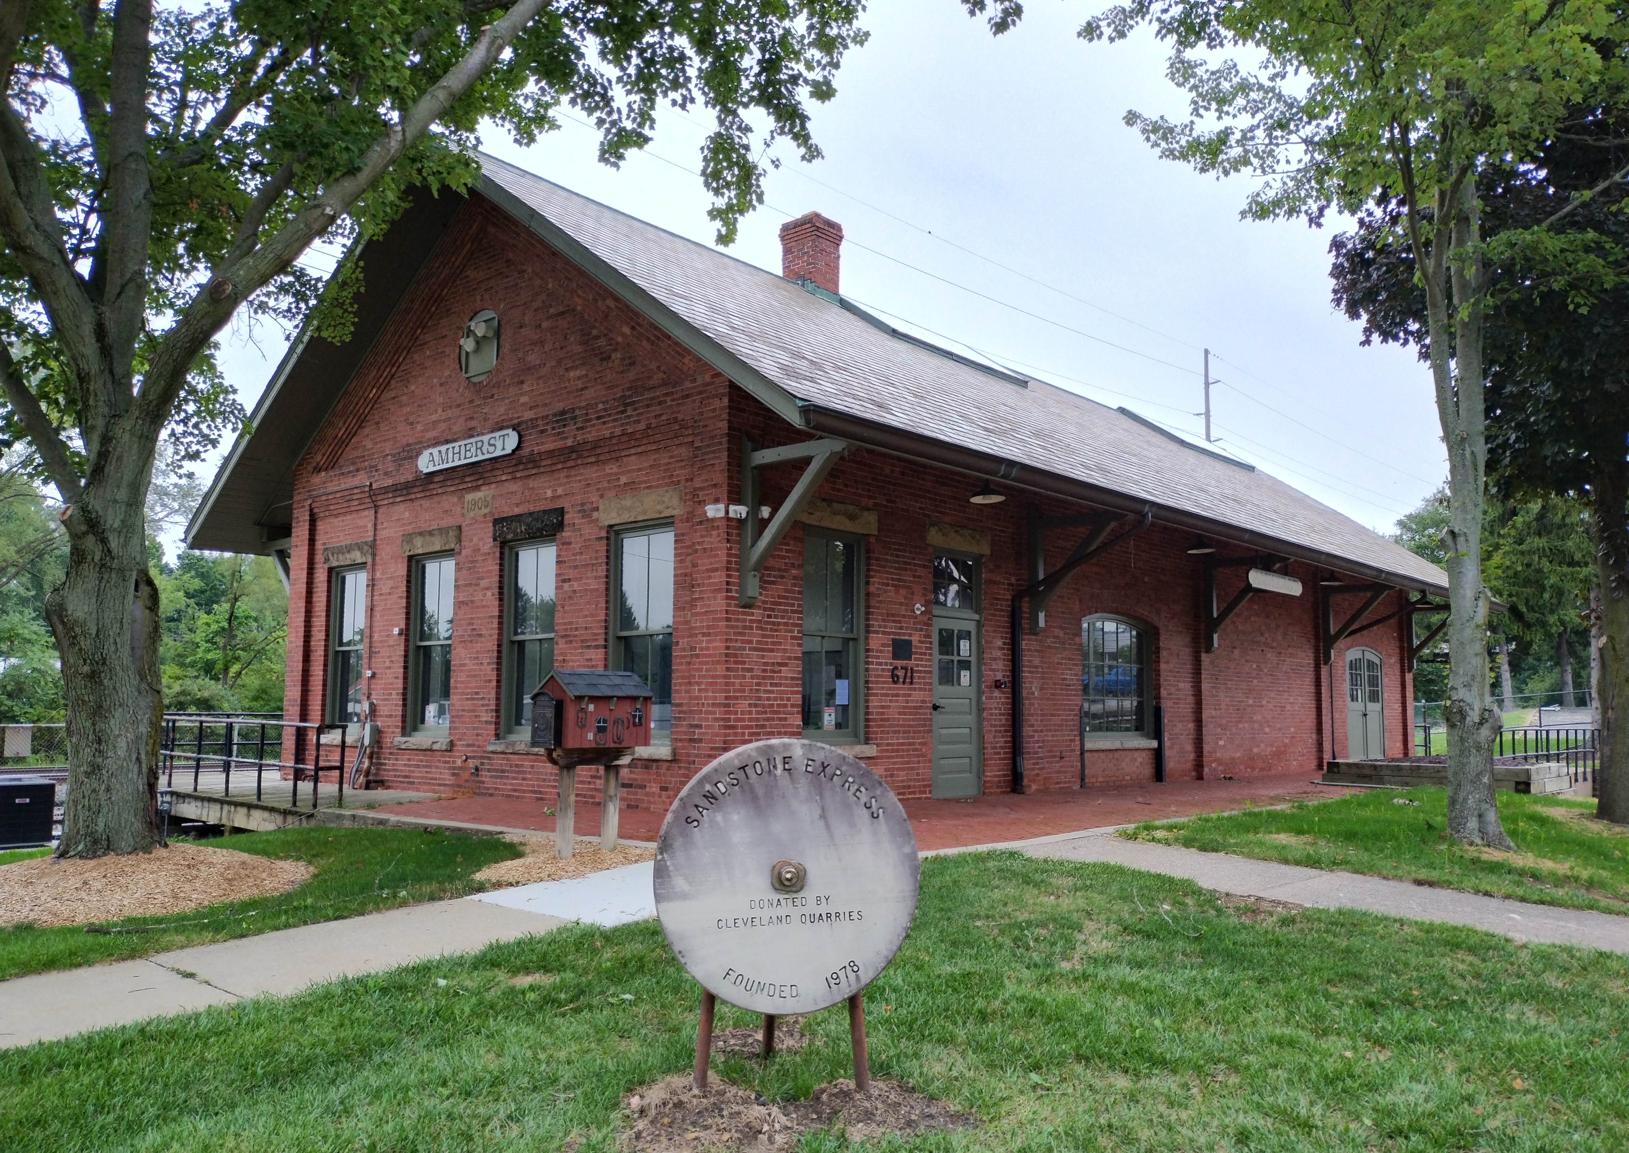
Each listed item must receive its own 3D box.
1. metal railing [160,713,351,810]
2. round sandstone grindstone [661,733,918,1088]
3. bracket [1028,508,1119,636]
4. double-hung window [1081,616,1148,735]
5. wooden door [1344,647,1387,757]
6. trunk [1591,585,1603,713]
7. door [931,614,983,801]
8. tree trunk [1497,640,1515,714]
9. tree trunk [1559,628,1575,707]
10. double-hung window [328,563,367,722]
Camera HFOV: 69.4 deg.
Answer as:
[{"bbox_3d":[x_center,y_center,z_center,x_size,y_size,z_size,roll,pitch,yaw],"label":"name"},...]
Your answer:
[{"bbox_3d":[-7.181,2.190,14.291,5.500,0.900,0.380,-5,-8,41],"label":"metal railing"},{"bbox_3d":[-0.132,1.262,4.490,0.985,1.258,0.460,2,-6,-12],"label":"round sandstone grindstone"},{"bbox_3d":[3.410,-0.132,15.132,1.380,1.720,0.150,-5,-8,41],"label":"bracket"},{"bbox_3d":[4.491,1.472,17.388,0.150,1.780,2.350,-5,-8,41],"label":"double-hung window"},{"bbox_3d":[12.117,2.785,25.930,0.100,2.460,2.550,-5,-8,41],"label":"wooden door"},{"bbox_3d":[21.990,2.535,33.000,0.380,4.610,0.380,0,-6,0],"label":"trunk"},{"bbox_3d":[1.724,1.579,14.197,0.080,2.140,0.960,-5,-8,41],"label":"door"},{"bbox_3d":[29.414,4.192,50.000,0.430,3.250,0.430,0,-6,0],"label":"tree trunk"},{"bbox_3d":[32.021,3.894,50.000,0.480,3.410,0.480,0,-6,0],"label":"tree trunk"},{"bbox_3d":[-6.458,1.007,16.371,1.060,2.300,0.150,-5,-8,41],"label":"double-hung window"}]

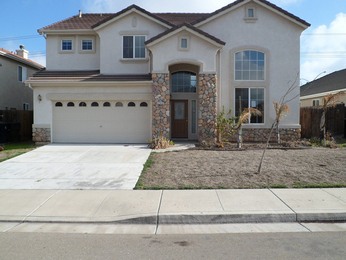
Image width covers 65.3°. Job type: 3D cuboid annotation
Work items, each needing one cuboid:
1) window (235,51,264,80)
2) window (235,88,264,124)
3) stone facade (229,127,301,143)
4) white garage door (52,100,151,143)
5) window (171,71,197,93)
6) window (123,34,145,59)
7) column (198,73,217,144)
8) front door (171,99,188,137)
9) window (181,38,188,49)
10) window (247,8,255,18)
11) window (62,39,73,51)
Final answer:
[{"bbox_3d":[3.830,-3.199,13.504,1.514,1.524,0.100,0,1,0],"label":"window"},{"bbox_3d":[3.839,-1.184,13.534,1.518,1.817,0.100,0,1,0],"label":"window"},{"bbox_3d":[4.412,0.248,13.363,3.666,0.819,0.250,0,2,0],"label":"stone facade"},{"bbox_3d":[-3.513,-0.396,13.396,4.882,2.125,0.100,0,1,0],"label":"white garage door"},{"bbox_3d":[0.567,-2.500,14.079,1.360,1.126,0.100,0,2,0],"label":"window"},{"bbox_3d":[-1.960,-4.154,13.594,1.165,1.182,0.100,0,2,0],"label":"window"},{"bbox_3d":[1.669,-1.007,13.450,0.855,3.498,0.800,0,1,-1],"label":"column"},{"bbox_3d":[0.340,-0.555,14.145,0.939,2.023,0.100,0,2,0],"label":"front door"},{"bbox_3d":[0.536,-4.029,12.627,0.372,0.461,0.100,0,2,0],"label":"window"},{"bbox_3d":[3.874,-5.802,13.464,0.387,0.487,0.100,0,1,0],"label":"window"},{"bbox_3d":[-5.585,-4.488,14.334,0.571,0.608,0.100,0,1,0],"label":"window"}]

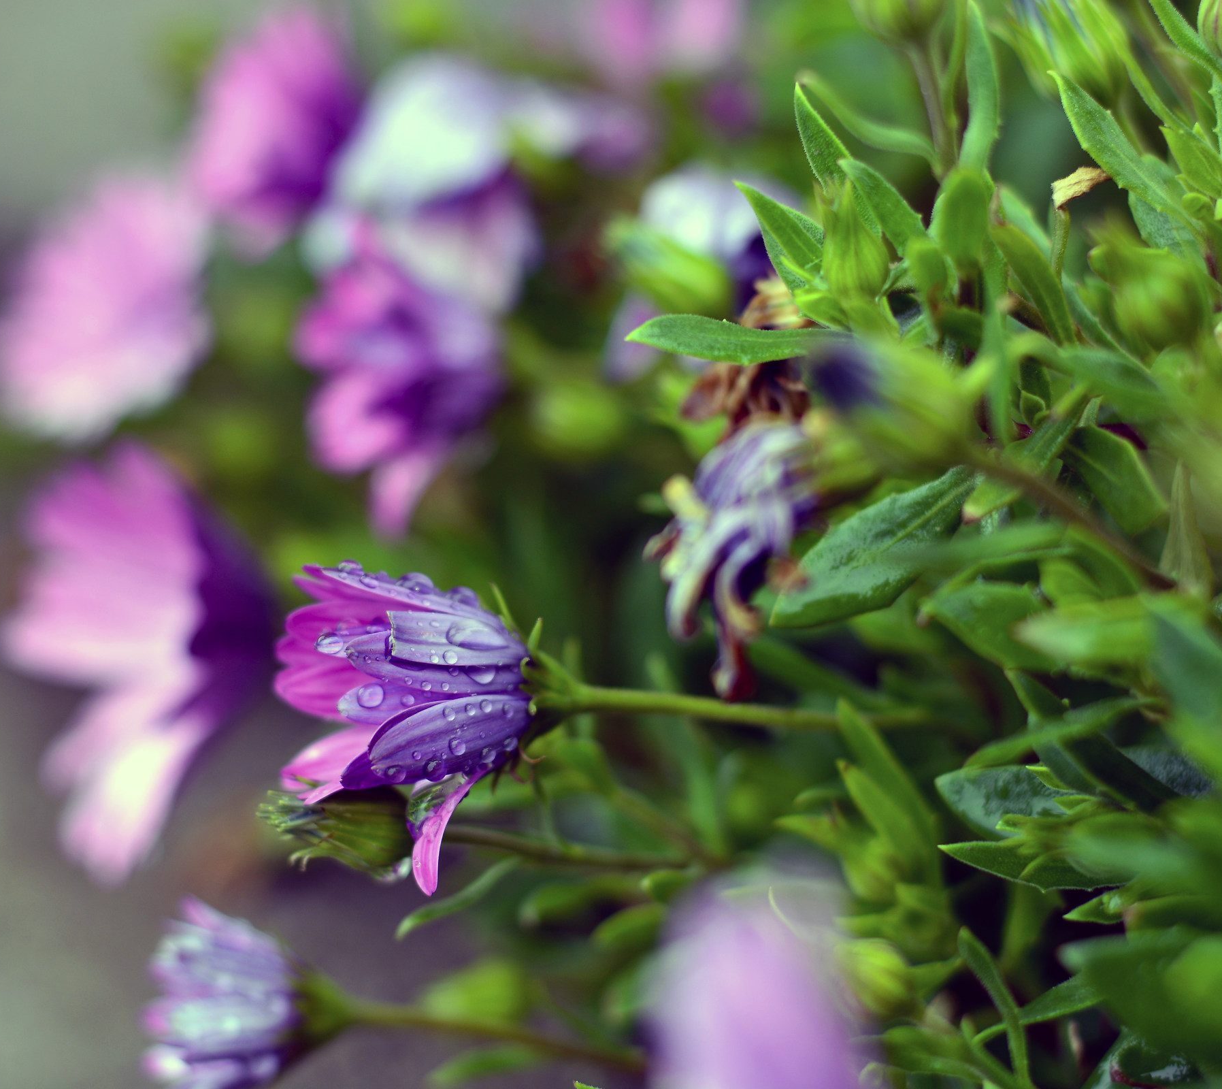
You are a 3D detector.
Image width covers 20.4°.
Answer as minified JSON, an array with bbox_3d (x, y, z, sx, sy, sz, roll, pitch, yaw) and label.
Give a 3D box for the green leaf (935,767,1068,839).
[{"bbox_3d":[0.051,0.033,0.432,0.020,0.004,0.011,-1,41,3],"label":"green leaf"}]

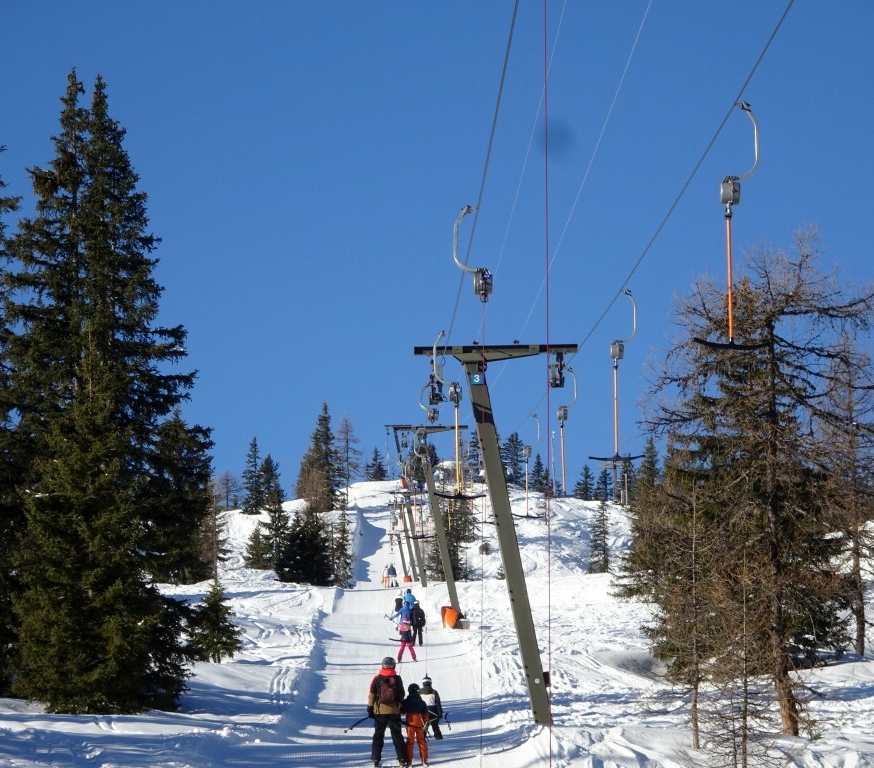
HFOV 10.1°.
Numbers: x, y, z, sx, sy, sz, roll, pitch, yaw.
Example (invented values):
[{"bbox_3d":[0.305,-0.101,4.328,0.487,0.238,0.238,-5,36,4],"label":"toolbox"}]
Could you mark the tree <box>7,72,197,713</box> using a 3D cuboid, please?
[{"bbox_3d":[-6.798,0.173,101.000,3.861,13.205,3.861,-1,-10,0],"label":"tree"}]

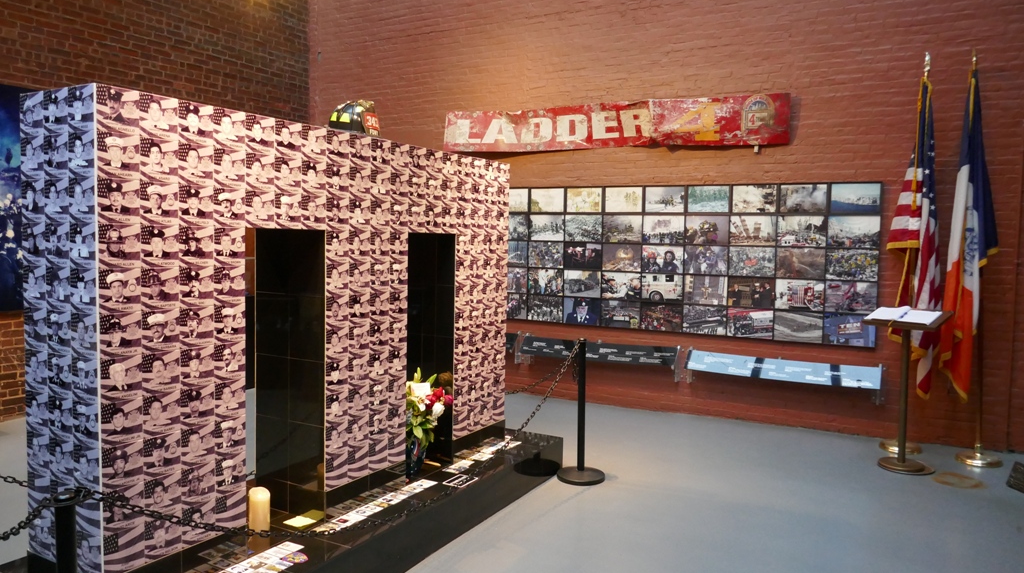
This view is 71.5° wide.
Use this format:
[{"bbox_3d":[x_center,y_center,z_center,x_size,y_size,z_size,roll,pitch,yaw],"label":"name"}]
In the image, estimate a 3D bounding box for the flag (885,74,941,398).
[{"bbox_3d":[3.145,-0.378,5.578,0.390,2.500,0.300,3,4,25],"label":"flag"}]

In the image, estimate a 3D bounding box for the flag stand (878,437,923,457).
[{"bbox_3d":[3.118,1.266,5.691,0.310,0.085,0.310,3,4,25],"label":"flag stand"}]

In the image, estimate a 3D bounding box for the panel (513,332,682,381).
[{"bbox_3d":[0.815,0.696,6.966,1.650,0.330,0.210,3,4,25],"label":"panel"}]

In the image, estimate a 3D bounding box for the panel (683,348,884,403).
[{"bbox_3d":[2.354,0.783,6.266,1.630,0.330,0.210,3,4,25],"label":"panel"}]

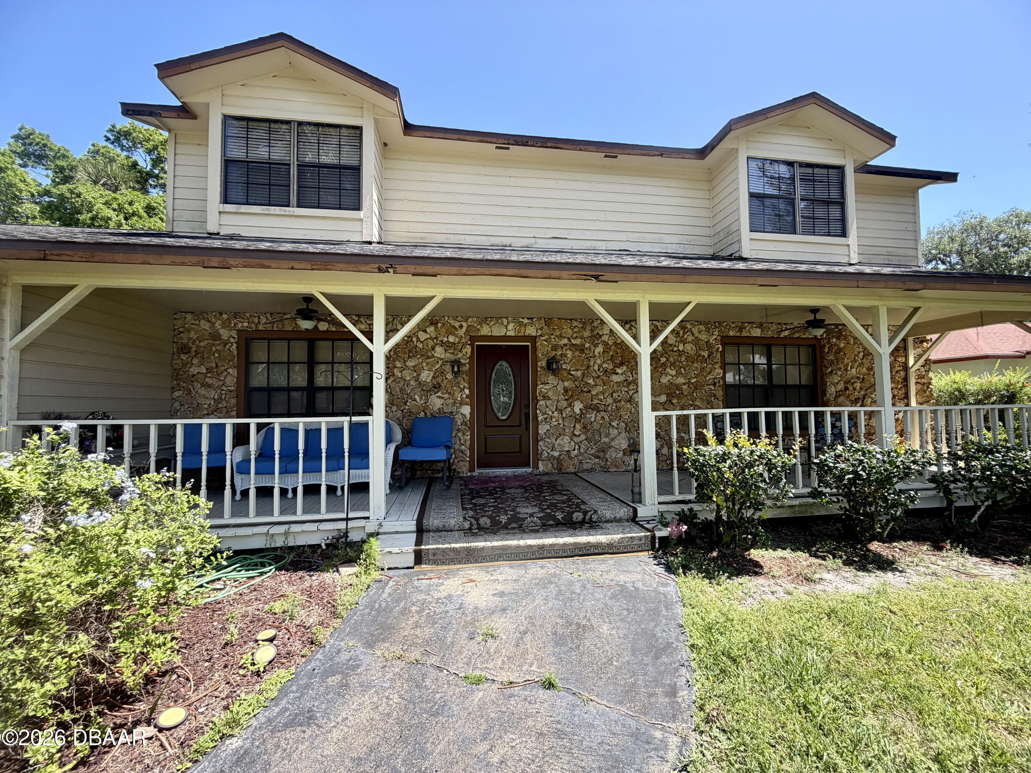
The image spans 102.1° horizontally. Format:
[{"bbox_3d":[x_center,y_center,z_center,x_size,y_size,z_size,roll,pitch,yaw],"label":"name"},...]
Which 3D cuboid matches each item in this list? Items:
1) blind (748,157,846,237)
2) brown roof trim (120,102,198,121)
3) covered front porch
[{"bbox_3d":[4.773,-3.190,7.088,1.810,1.270,0.110,0,-3,-9],"label":"blind"},{"bbox_3d":[-5.153,-3.978,6.045,1.000,0.210,0.100,0,-3,-9],"label":"brown roof trim"},{"bbox_3d":[1.536,0.255,5.766,12.950,2.980,2.760,0,-3,-9],"label":"covered front porch"}]

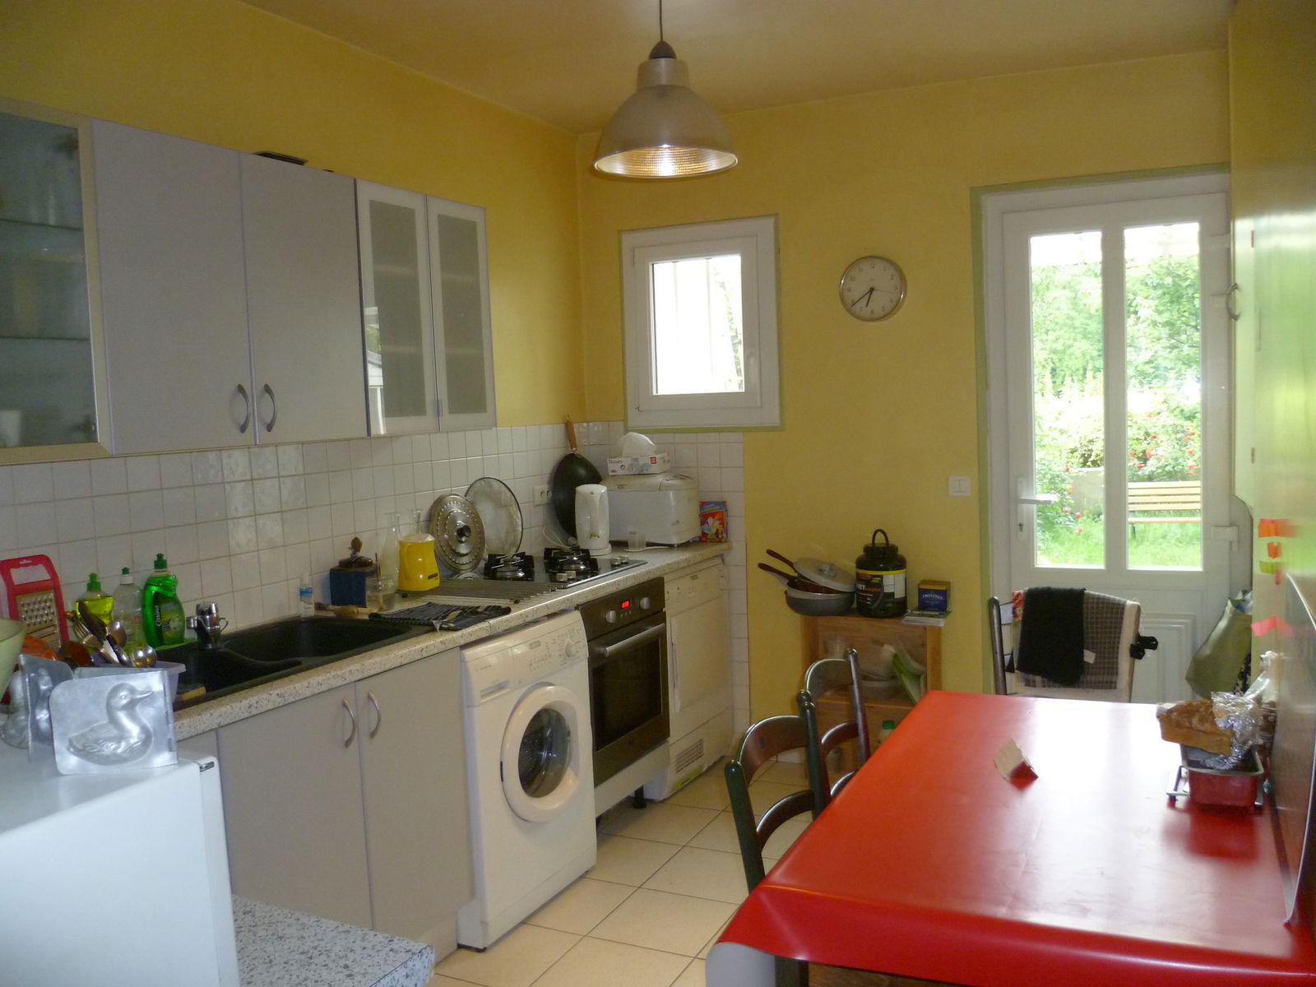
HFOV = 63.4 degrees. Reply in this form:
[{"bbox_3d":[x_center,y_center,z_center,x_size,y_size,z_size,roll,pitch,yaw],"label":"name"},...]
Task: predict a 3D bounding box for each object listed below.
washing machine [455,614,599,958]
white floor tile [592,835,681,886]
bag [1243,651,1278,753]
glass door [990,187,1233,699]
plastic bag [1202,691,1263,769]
[{"bbox_3d":[-0.592,0.805,3.219,0.580,0.845,0.600,0,5,27],"label":"washing machine"},{"bbox_3d":[-0.131,1.188,3.459,0.332,0.010,0.332,0,5,27],"label":"white floor tile"},{"bbox_3d":[1.145,0.410,2.041,0.085,0.200,0.160,0,5,26],"label":"bag"},{"bbox_3d":[1.584,0.017,3.746,0.814,2.177,0.100,0,5,24],"label":"glass door"},{"bbox_3d":[0.998,0.402,1.859,0.110,0.130,0.130,0,5,27],"label":"plastic bag"}]

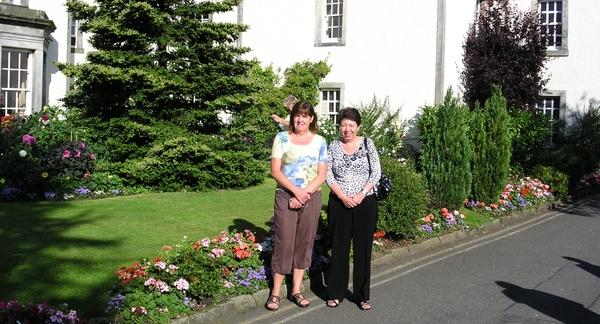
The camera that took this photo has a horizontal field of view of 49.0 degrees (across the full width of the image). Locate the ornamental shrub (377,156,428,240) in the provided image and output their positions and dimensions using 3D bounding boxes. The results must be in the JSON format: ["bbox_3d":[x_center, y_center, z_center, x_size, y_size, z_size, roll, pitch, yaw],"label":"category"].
[{"bbox_3d":[1.199,0.380,7.847,0.680,1.000,0.680,1,4,0],"label":"ornamental shrub"}]

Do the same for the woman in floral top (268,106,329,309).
[{"bbox_3d":[-0.020,0.345,5.349,0.500,1.640,0.340,1,4,-3],"label":"woman in floral top"}]

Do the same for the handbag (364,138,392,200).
[{"bbox_3d":[0.646,0.070,5.420,0.150,0.500,0.280,4,5,34],"label":"handbag"}]

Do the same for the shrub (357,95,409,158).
[{"bbox_3d":[1.502,-0.318,12.003,1.100,1.700,1.000,1,4,0],"label":"shrub"}]

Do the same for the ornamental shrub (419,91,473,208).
[{"bbox_3d":[2.291,-0.237,10.298,0.800,1.900,0.800,1,4,0],"label":"ornamental shrub"}]

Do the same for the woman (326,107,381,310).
[{"bbox_3d":[0.427,0.380,5.362,0.450,1.590,0.330,2,4,7],"label":"woman"}]

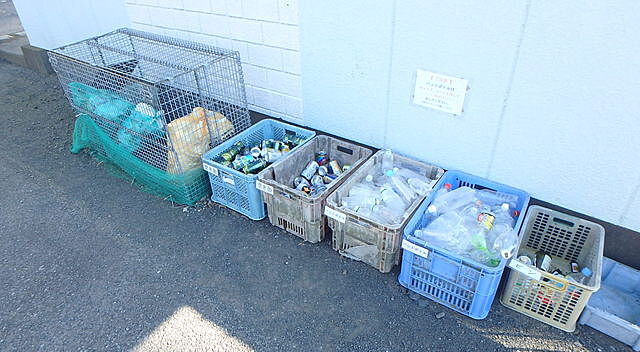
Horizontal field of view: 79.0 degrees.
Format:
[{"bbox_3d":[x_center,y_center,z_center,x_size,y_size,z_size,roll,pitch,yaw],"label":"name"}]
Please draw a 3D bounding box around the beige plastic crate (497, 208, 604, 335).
[{"bbox_3d":[1.000,0.382,1.668,0.287,0.253,0.438,19,39,29],"label":"beige plastic crate"}]

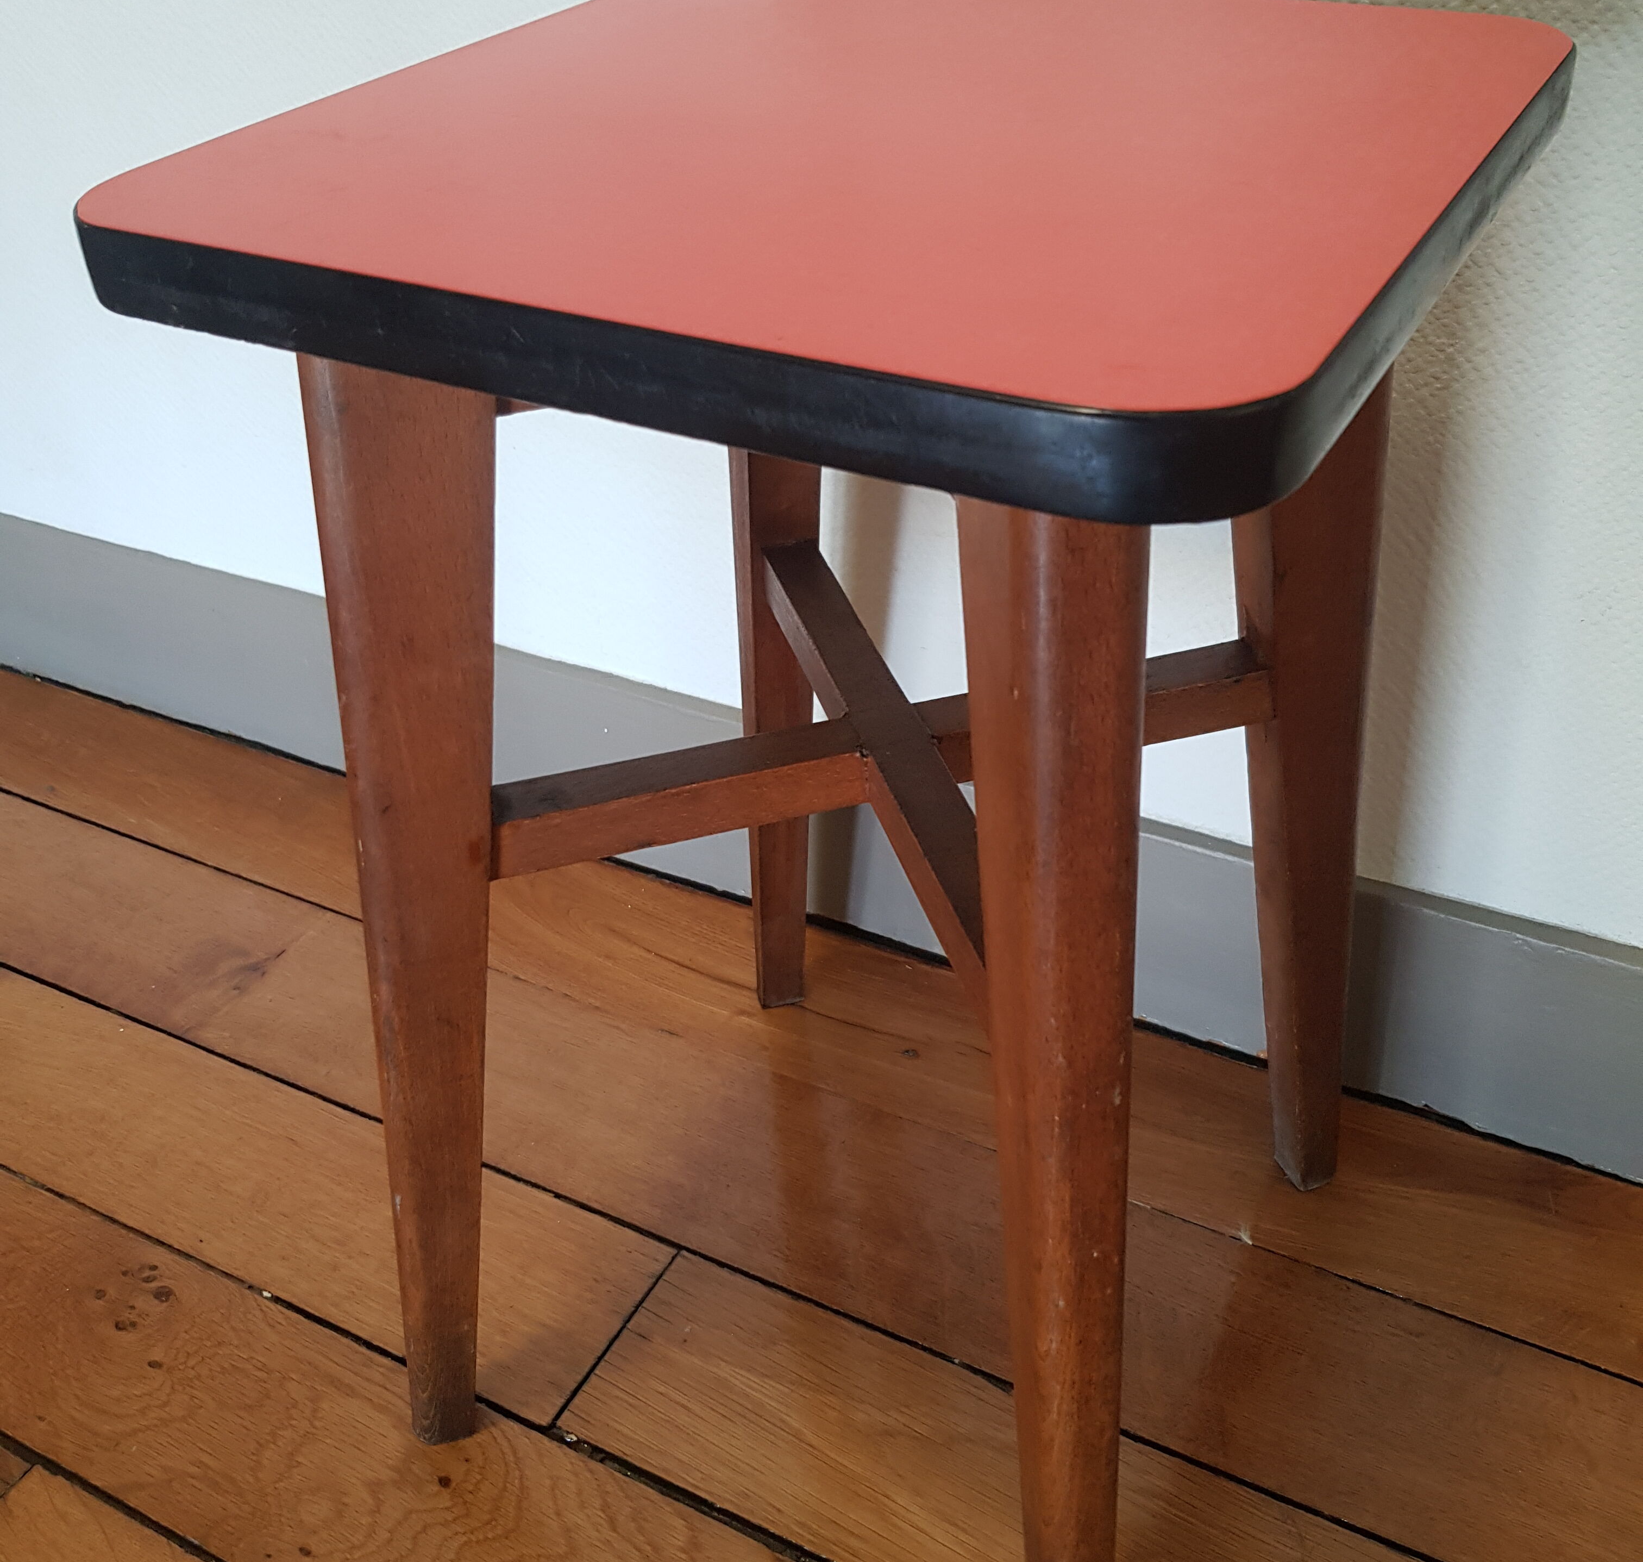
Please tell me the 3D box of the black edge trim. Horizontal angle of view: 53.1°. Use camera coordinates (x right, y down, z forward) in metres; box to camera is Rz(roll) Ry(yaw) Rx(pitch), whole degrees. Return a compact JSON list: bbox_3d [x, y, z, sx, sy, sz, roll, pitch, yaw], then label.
[{"bbox_3d":[0.014,-0.155,0.405,0.281,0.021,0.281,17,41,25],"label":"black edge trim"}]

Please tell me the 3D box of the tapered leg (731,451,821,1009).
[{"bbox_3d":[-0.019,-0.057,0.662,0.031,0.455,0.053,-11,46,-11],"label":"tapered leg"}]

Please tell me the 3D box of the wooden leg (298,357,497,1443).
[{"bbox_3d":[-0.124,0.061,0.513,0.053,0.456,0.031,-4,35,-16],"label":"wooden leg"}]

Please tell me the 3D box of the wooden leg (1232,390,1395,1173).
[{"bbox_3d":[0.172,-0.002,0.575,0.053,0.456,0.031,-18,39,-5],"label":"wooden leg"}]

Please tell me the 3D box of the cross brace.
[{"bbox_3d":[0.022,-0.009,0.515,0.186,0.019,0.186,17,41,25],"label":"cross brace"}]

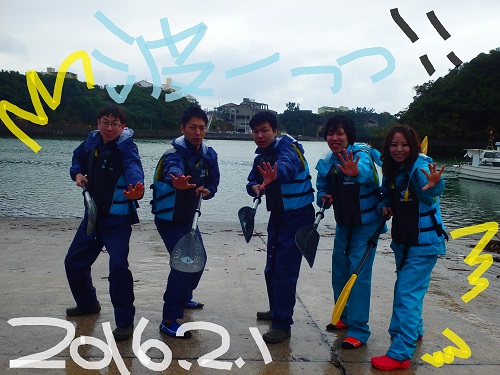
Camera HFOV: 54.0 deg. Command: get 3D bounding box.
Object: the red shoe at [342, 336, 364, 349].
[{"bbox_3d":[0.745,1.073,3.527,0.095,0.095,0.250,5,8,38],"label":"red shoe"}]

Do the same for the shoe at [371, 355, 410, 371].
[{"bbox_3d":[0.915,1.116,3.175,0.245,0.090,0.100,-2,7,-15],"label":"shoe"}]

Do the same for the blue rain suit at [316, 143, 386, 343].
[{"bbox_3d":[0.740,0.371,3.568,0.507,1.398,0.567,5,8,36],"label":"blue rain suit"}]

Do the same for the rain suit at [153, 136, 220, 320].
[{"bbox_3d":[-0.482,0.302,3.810,0.527,1.429,0.628,-5,8,-36],"label":"rain suit"}]

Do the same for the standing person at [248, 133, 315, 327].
[{"bbox_3d":[0.223,0.293,3.625,0.507,1.601,0.588,6,9,42],"label":"standing person"}]

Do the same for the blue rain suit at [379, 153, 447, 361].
[{"bbox_3d":[1.075,0.445,3.250,0.520,1.340,0.500,6,9,44],"label":"blue rain suit"}]

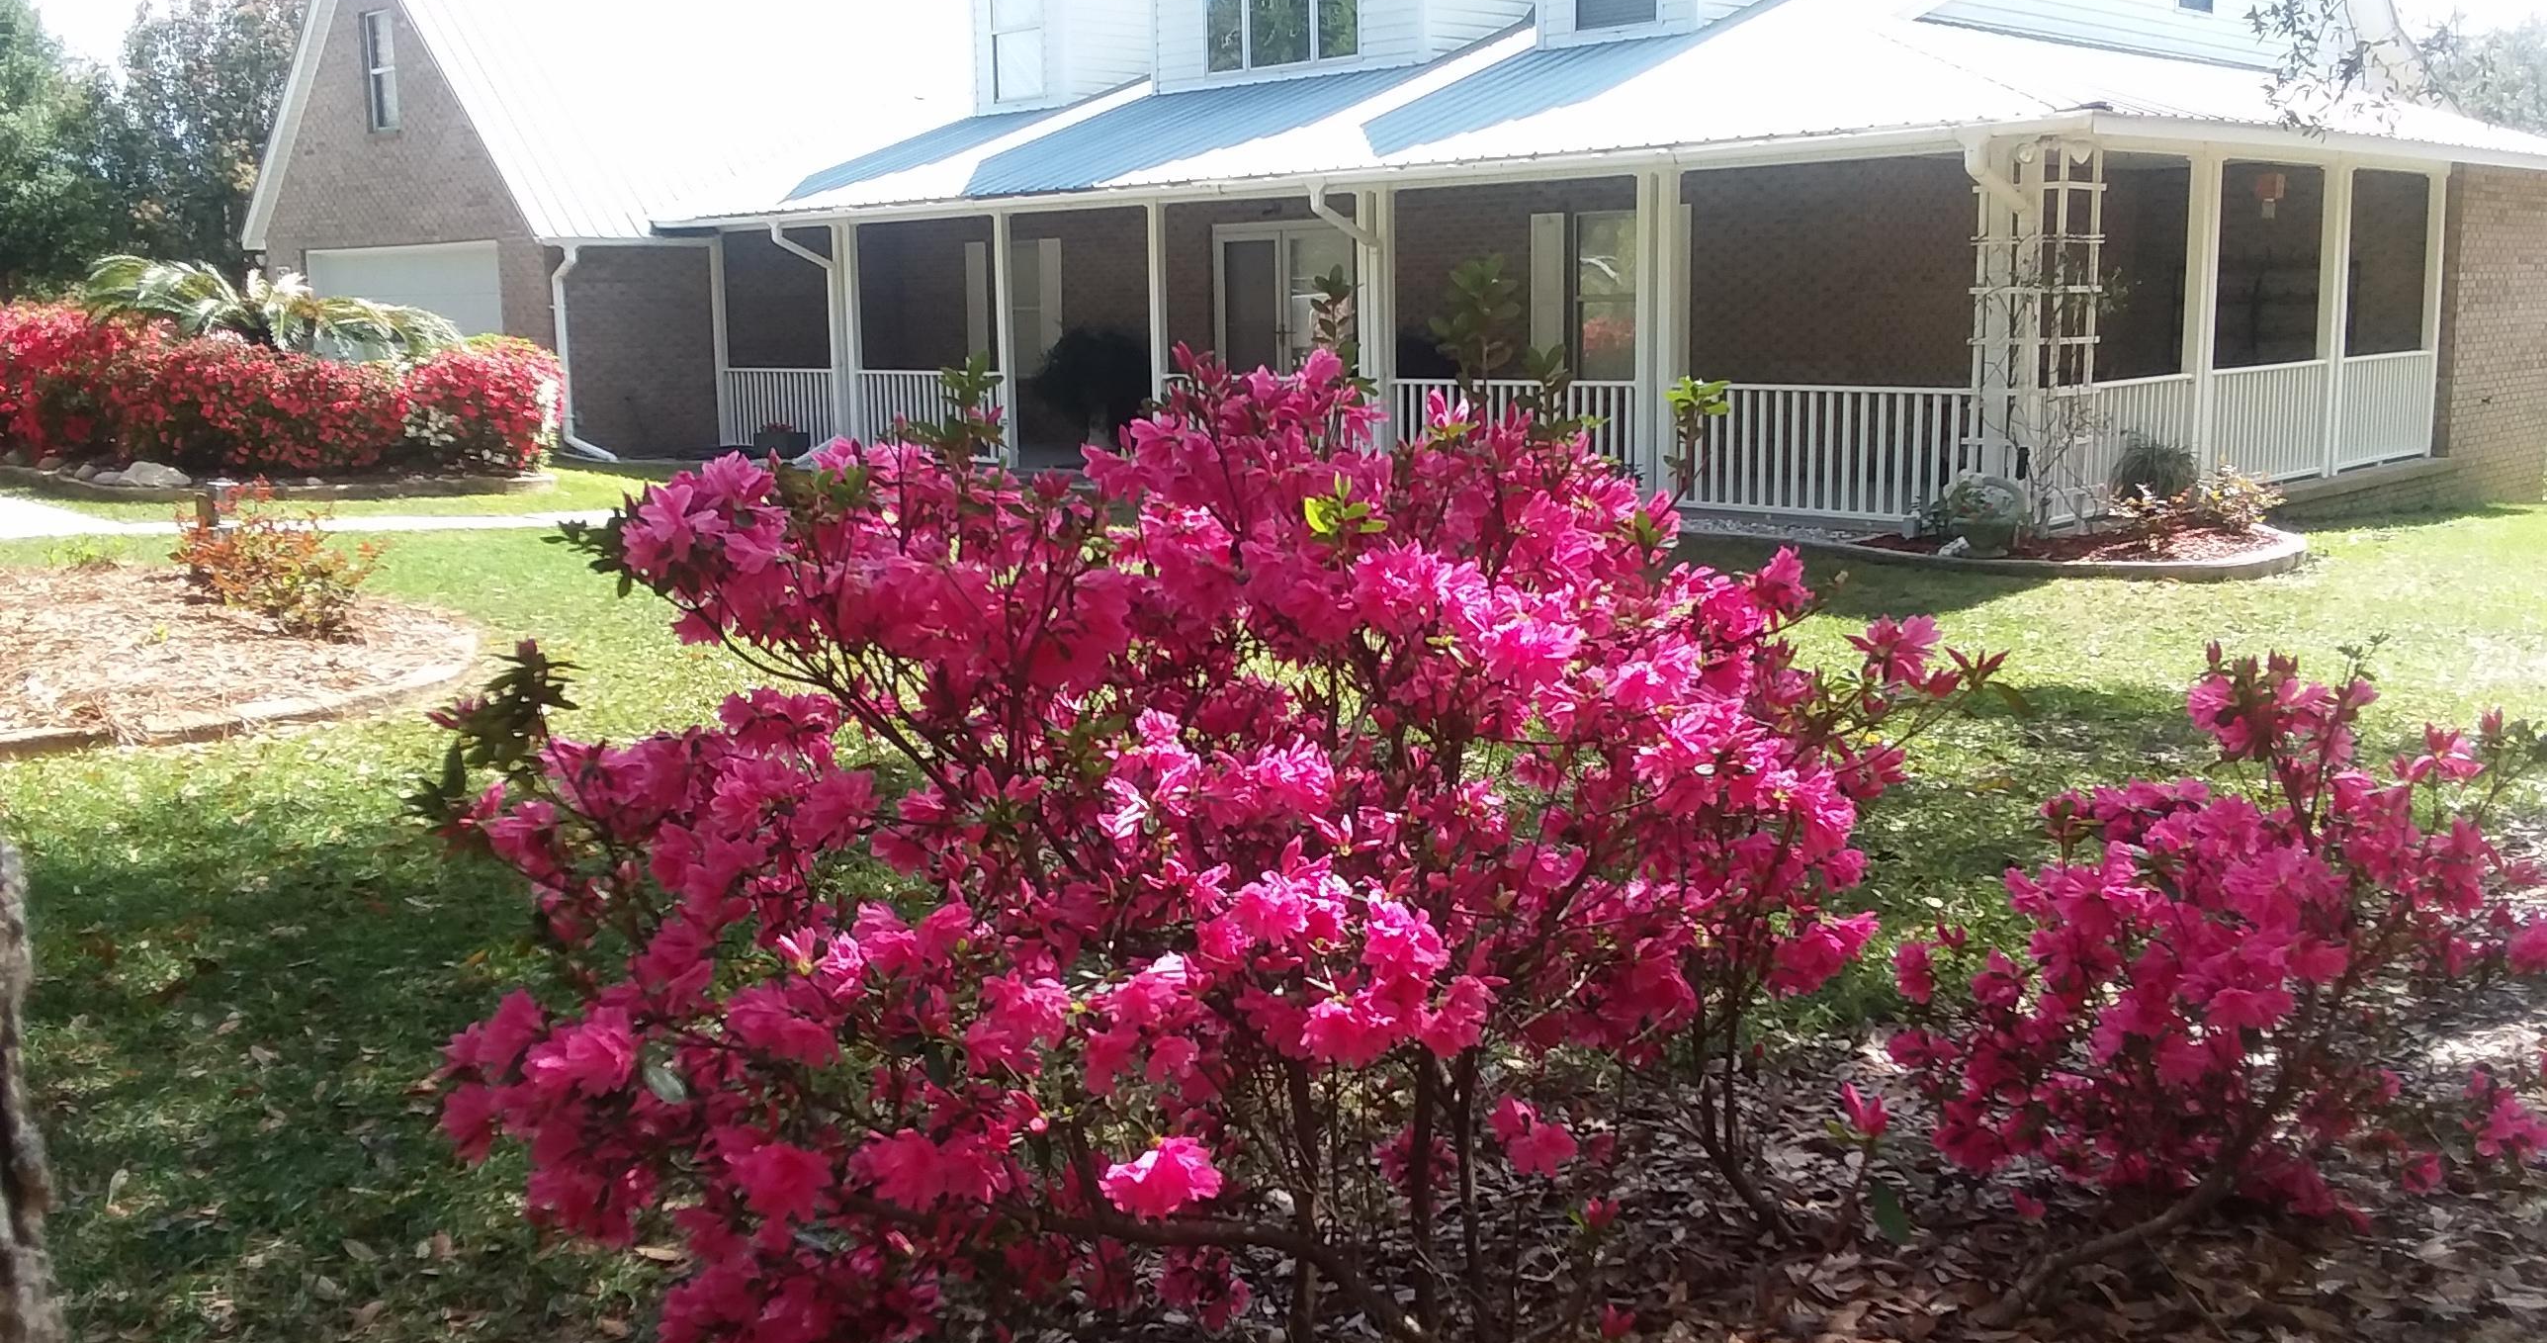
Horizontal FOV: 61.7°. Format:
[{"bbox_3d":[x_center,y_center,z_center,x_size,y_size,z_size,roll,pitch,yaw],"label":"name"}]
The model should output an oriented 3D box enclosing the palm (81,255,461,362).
[{"bbox_3d":[-9.753,-2.968,20.910,3.350,2.200,3.350,-6,11,-24],"label":"palm"}]

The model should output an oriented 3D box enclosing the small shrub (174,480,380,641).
[{"bbox_3d":[-4.906,-0.563,10.534,0.950,0.760,0.900,-6,11,-25],"label":"small shrub"}]

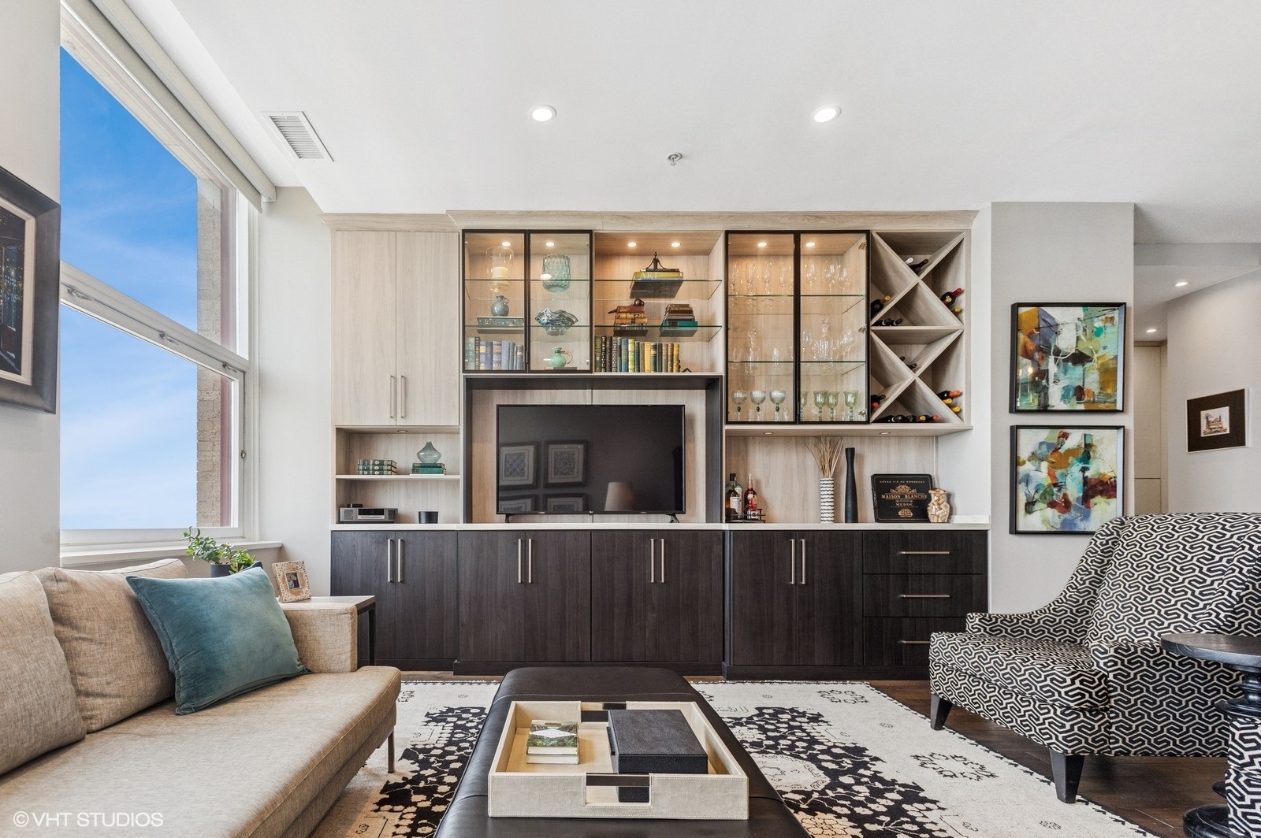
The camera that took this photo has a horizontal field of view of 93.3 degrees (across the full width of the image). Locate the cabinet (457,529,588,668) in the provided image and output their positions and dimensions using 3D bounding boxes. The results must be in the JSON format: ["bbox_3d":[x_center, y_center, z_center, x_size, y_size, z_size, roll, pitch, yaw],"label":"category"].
[{"bbox_3d":[-0.668,1.141,3.840,0.826,0.886,0.400,0,0,0],"label":"cabinet"}]

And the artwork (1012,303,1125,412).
[{"bbox_3d":[2.559,-0.357,3.487,0.645,0.637,0.045,0,0,0],"label":"artwork"}]

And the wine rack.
[{"bbox_3d":[1.701,-0.529,3.720,0.602,1.151,0.380,0,-3,-2],"label":"wine rack"}]

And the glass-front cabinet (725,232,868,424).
[{"bbox_3d":[0.979,-0.529,3.720,0.842,1.140,0.380,0,-3,-2],"label":"glass-front cabinet"}]

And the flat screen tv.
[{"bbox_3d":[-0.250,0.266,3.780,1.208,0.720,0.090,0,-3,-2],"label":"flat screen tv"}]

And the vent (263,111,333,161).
[{"bbox_3d":[-1.630,-1.380,2.930,0.200,0.040,0.370,0,0,0],"label":"vent"}]

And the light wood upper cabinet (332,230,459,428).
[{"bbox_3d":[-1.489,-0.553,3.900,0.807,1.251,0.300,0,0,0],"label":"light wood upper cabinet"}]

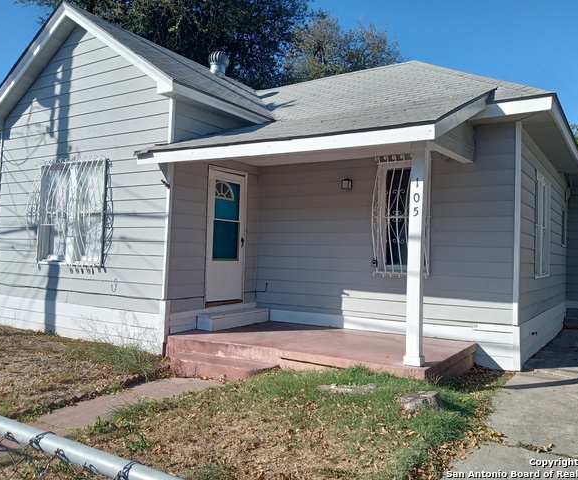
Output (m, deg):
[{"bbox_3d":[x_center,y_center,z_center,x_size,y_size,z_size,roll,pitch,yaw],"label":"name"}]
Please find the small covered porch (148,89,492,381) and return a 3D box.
[{"bbox_3d":[0.298,-0.251,6.920,4.080,3.542,2.368,0,-2,33],"label":"small covered porch"}]

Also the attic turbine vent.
[{"bbox_3d":[-1.498,-3.746,11.000,0.435,0.540,0.435,1,-2,0],"label":"attic turbine vent"}]

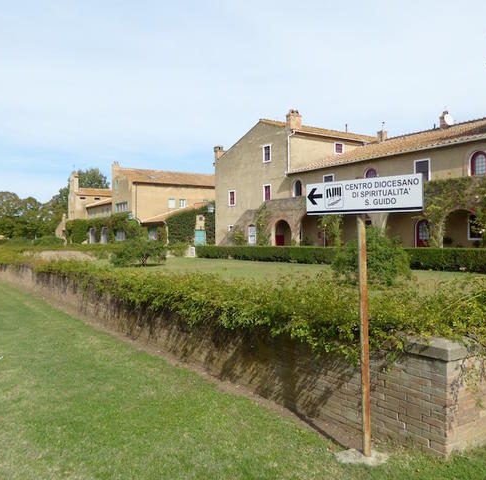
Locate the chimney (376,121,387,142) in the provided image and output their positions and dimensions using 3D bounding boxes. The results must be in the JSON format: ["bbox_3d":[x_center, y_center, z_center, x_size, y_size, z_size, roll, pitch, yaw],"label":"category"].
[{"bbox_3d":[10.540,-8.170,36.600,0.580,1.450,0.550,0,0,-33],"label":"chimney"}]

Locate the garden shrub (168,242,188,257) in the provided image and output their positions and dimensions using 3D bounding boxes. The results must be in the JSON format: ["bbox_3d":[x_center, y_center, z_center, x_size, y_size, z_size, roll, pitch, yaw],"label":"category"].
[{"bbox_3d":[-4.700,0.680,34.300,1.300,1.050,1.400,0,0,-33],"label":"garden shrub"}]

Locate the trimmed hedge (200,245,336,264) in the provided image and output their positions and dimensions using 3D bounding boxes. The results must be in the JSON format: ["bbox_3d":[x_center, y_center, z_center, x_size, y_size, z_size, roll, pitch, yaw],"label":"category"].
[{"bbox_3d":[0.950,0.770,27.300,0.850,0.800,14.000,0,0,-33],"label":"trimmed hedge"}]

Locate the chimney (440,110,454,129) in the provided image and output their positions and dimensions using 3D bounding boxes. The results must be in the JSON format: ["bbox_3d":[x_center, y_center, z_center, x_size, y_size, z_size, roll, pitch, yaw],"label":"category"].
[{"bbox_3d":[13.500,-8.050,32.100,0.550,1.200,0.550,0,0,-33],"label":"chimney"}]

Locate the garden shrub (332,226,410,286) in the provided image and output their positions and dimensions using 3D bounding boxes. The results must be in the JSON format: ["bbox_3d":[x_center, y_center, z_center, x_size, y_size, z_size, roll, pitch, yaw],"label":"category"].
[{"bbox_3d":[3.160,0.360,11.900,1.750,1.450,1.900,0,0,0],"label":"garden shrub"}]

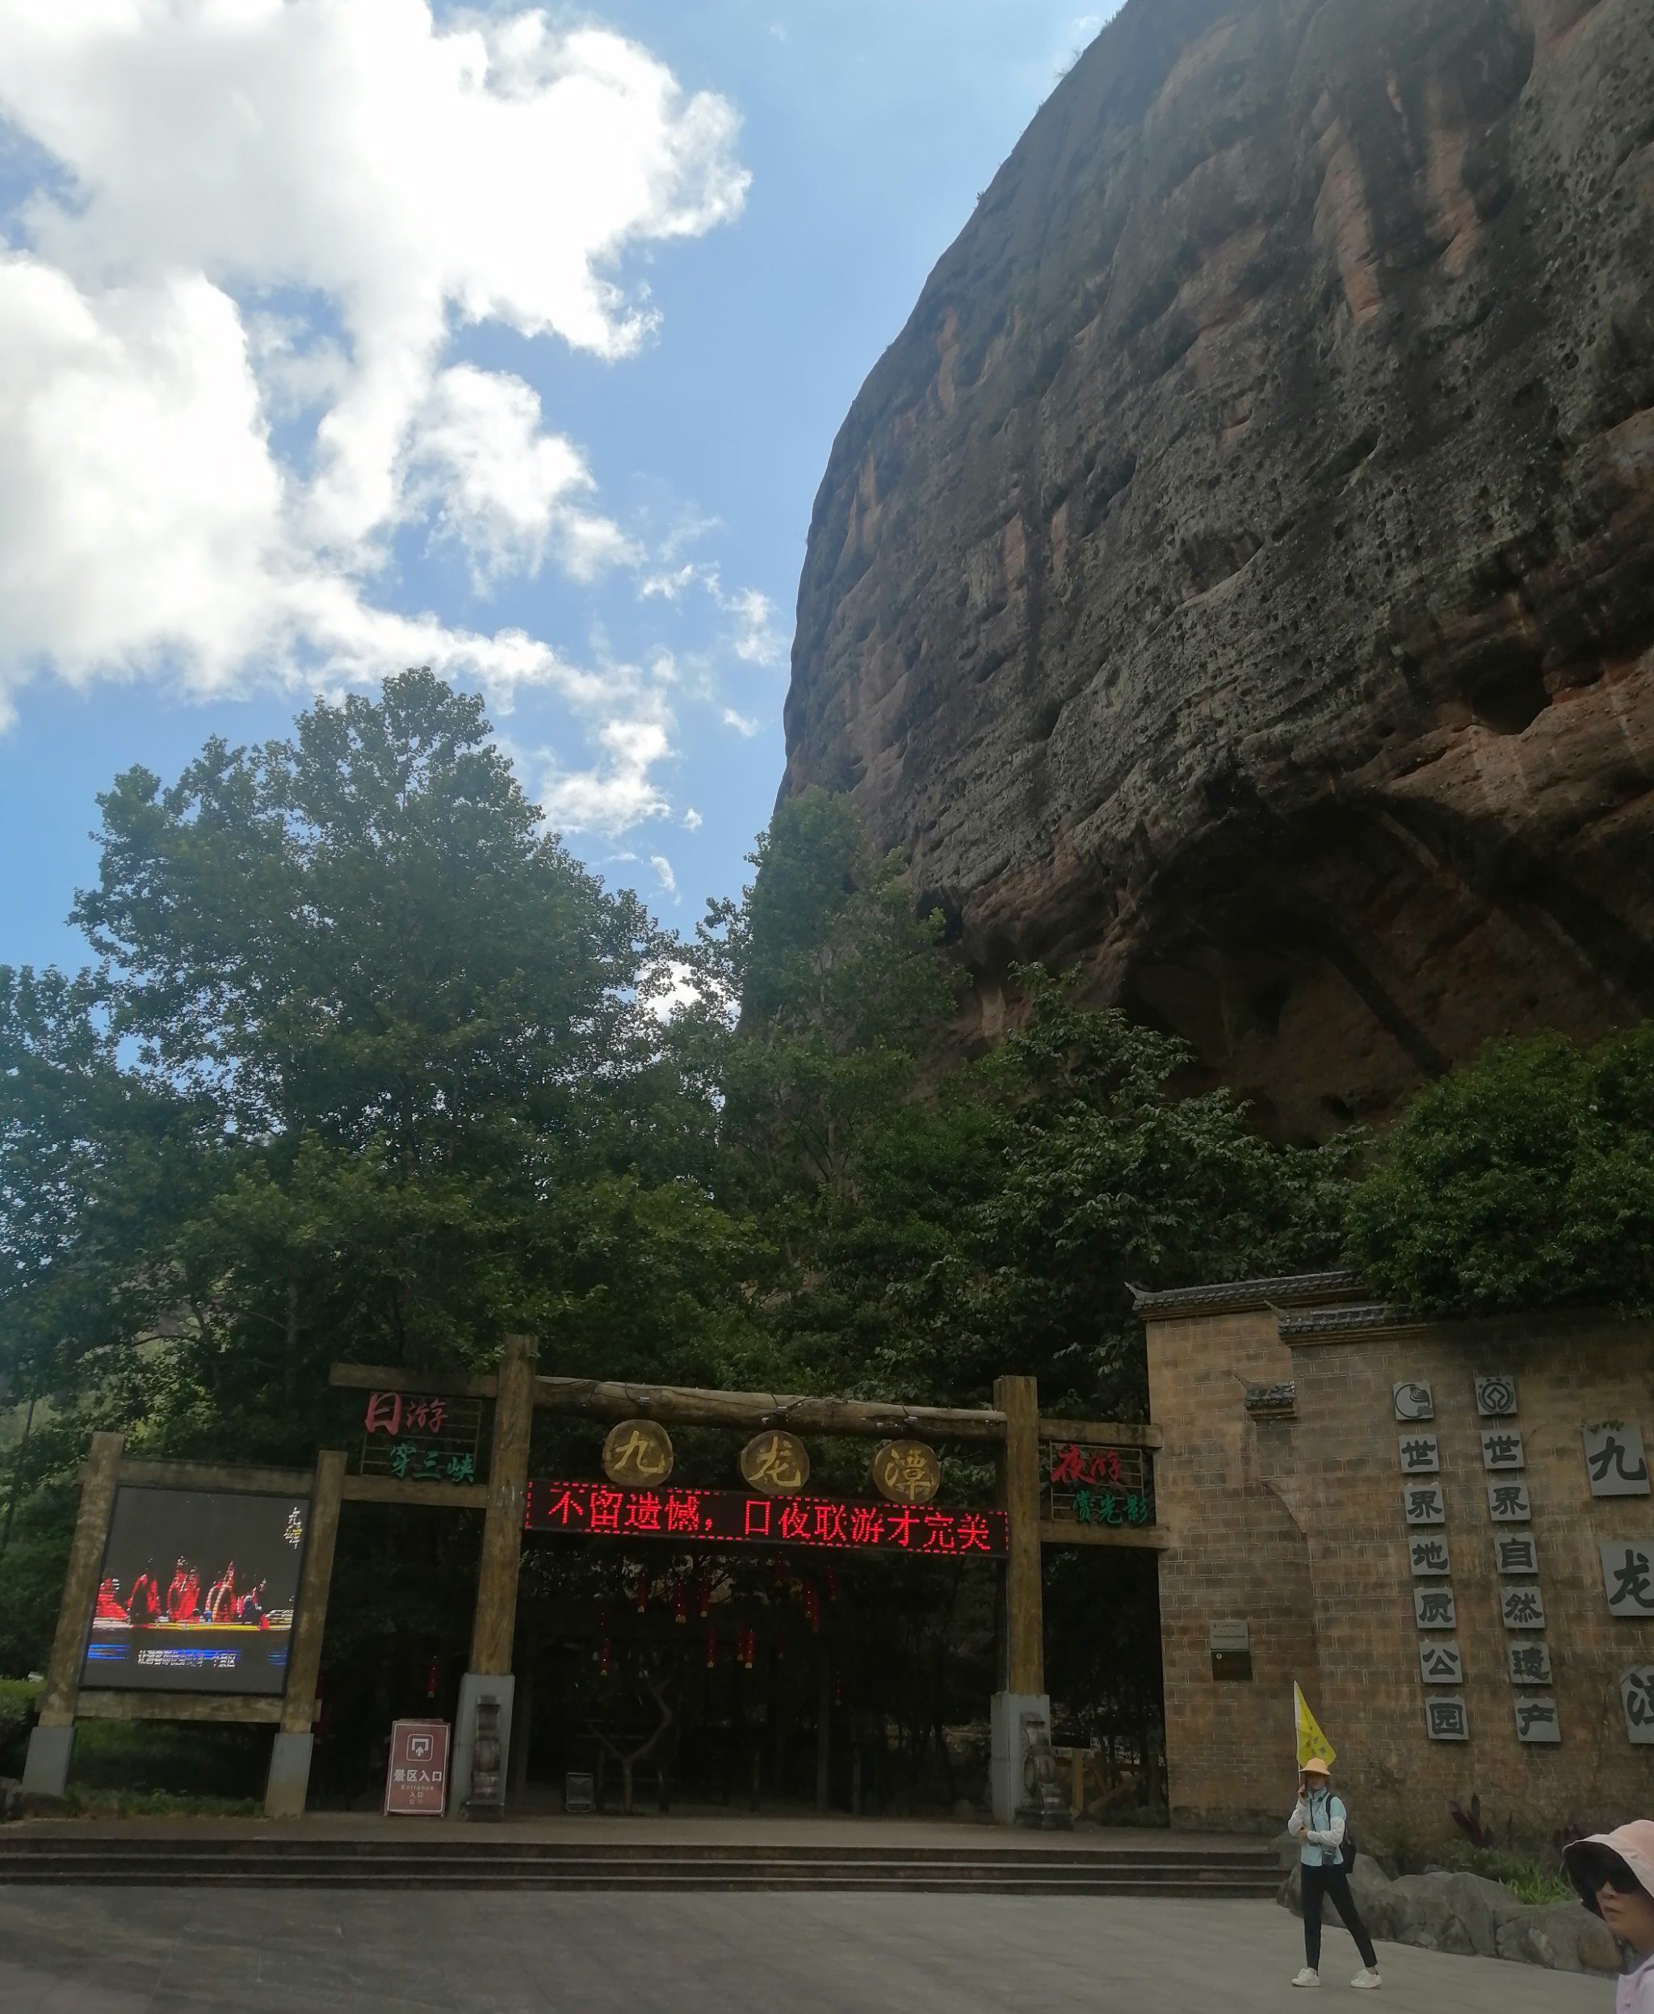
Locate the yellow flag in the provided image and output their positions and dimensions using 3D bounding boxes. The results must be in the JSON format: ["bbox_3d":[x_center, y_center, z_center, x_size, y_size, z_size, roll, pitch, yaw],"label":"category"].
[{"bbox_3d":[3.914,5.767,13.807,0.340,0.610,0.100,-2,-23,9],"label":"yellow flag"}]

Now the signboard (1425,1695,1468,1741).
[{"bbox_3d":[8.143,9.342,22.563,0.520,0.520,0.050,-13,-27,32],"label":"signboard"}]

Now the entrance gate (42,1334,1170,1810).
[{"bbox_3d":[-2.358,8.172,24.880,16.000,6.500,1.100,8,-24,-14],"label":"entrance gate"}]

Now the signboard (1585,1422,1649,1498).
[{"bbox_3d":[10.324,5.910,22.460,0.710,0.910,0.060,-13,-27,32],"label":"signboard"}]

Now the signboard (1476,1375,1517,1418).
[{"bbox_3d":[9.175,5.332,23.565,0.520,0.520,0.050,-13,-27,32],"label":"signboard"}]

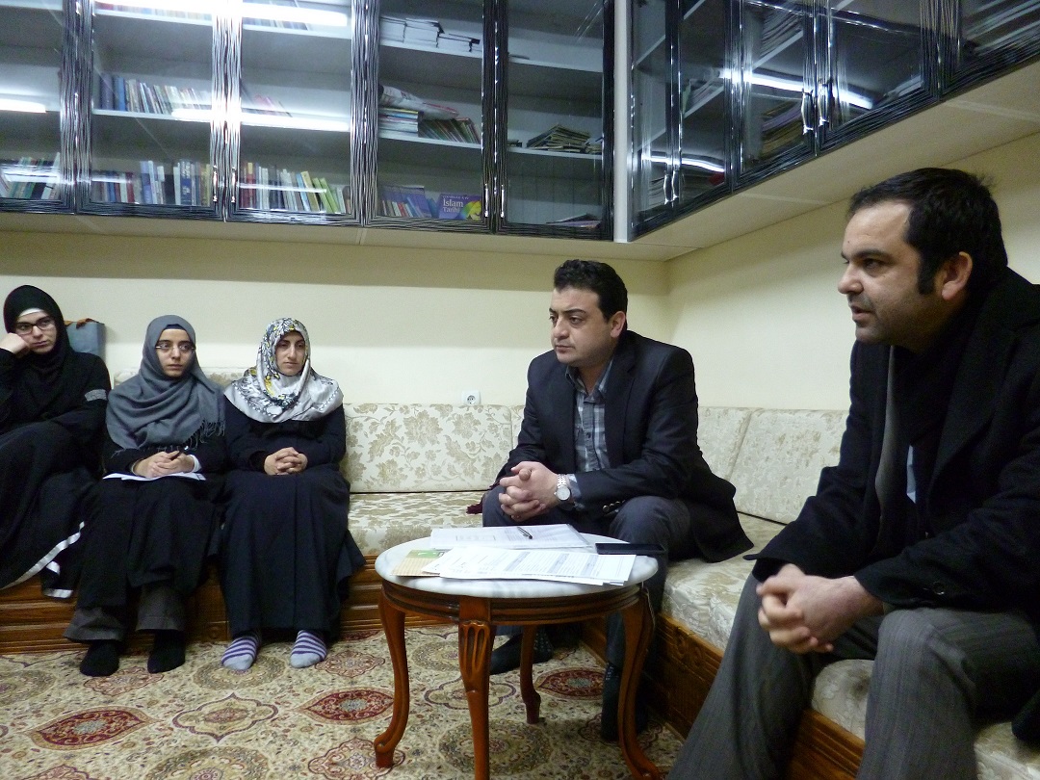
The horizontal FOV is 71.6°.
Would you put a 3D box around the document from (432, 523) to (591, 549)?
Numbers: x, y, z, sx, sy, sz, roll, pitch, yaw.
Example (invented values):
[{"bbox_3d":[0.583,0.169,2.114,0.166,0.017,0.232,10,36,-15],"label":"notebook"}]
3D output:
[{"bbox_3d":[-0.030,0.321,1.575,0.318,0.010,0.222,0,0,-7],"label":"document"}]

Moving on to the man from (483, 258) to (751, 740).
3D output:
[{"bbox_3d":[0.300,0.230,2.050,0.590,1.170,0.700,1,0,45],"label":"man"}]

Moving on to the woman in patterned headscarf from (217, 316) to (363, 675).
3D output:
[{"bbox_3d":[-0.800,0.285,2.530,0.490,1.100,0.770,0,0,-15],"label":"woman in patterned headscarf"}]

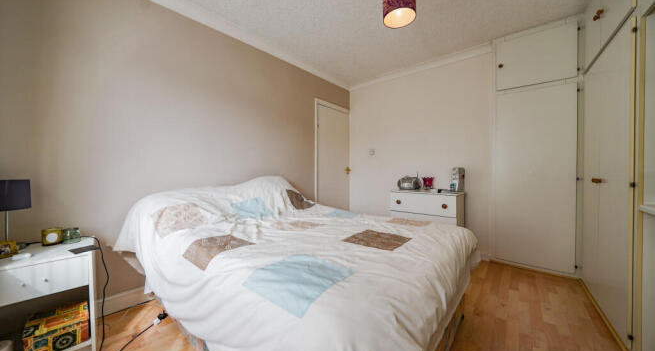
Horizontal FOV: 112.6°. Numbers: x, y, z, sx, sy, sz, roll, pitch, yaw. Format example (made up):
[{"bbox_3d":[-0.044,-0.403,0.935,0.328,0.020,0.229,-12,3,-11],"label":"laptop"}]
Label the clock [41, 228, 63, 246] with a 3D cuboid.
[{"bbox_3d":[-1.692,0.378,1.349,0.050,0.087,0.078,0,1,43],"label":"clock"}]

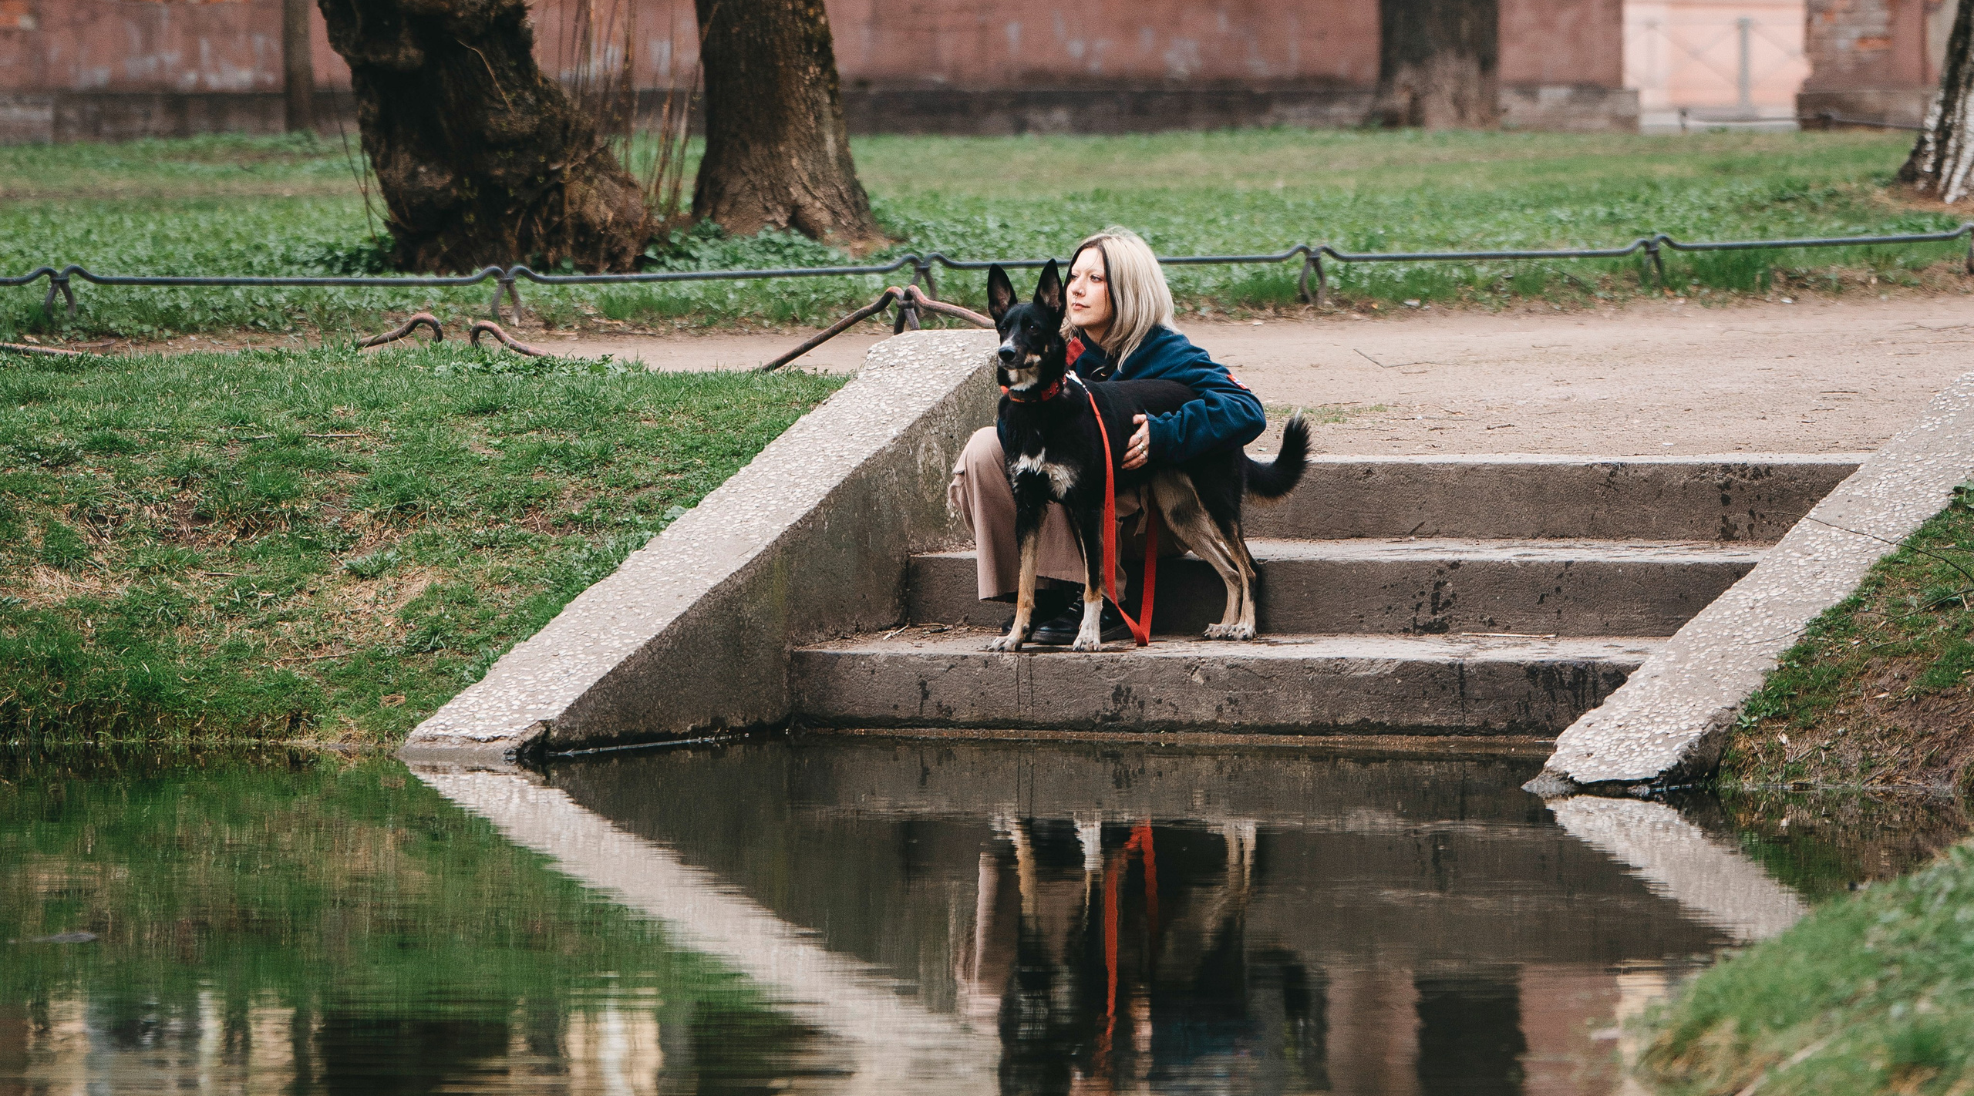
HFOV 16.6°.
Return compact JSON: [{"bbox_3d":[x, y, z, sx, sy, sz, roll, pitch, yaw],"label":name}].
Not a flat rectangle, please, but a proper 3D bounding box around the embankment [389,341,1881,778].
[{"bbox_3d":[0.500,-0.028,15.300,2.950,0.870,2.200,1,5,17],"label":"embankment"}]

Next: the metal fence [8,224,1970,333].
[{"bbox_3d":[0.360,-1.049,25.700,9.200,0.230,0.080,-3,5,-34],"label":"metal fence"}]

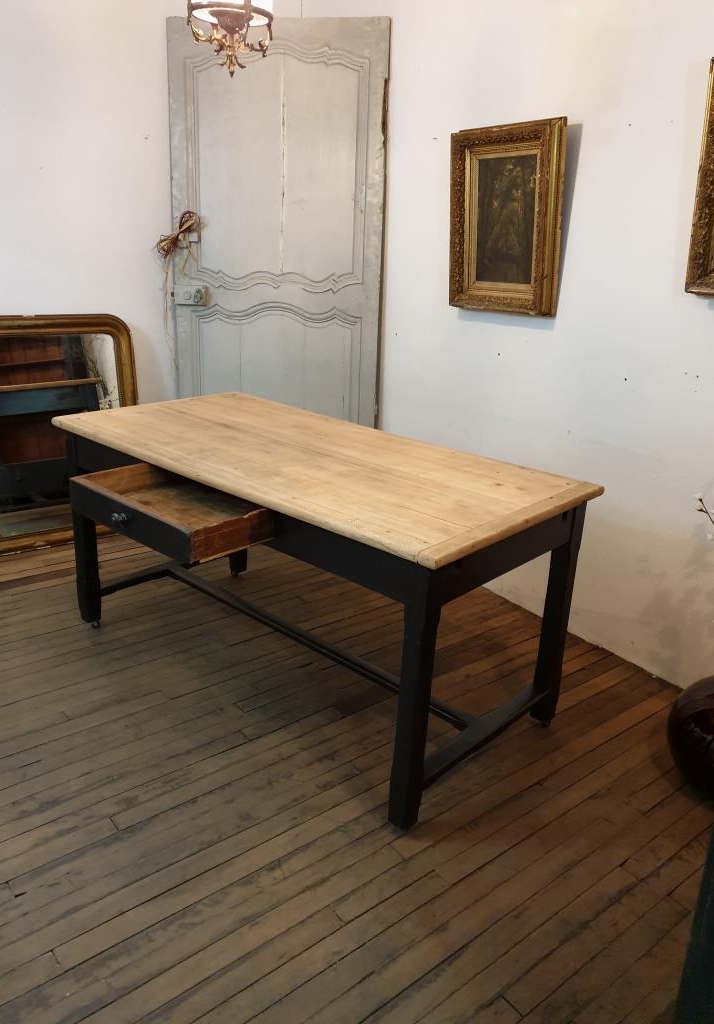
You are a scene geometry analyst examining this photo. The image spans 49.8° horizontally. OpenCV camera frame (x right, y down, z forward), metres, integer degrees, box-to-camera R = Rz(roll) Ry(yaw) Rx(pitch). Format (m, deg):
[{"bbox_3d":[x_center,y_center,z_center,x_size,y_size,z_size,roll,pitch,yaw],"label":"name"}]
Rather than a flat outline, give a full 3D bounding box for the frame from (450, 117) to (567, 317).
[{"bbox_3d":[0.526,-1.053,2.799,0.072,0.629,0.503,-17,27,-31],"label":"frame"}]

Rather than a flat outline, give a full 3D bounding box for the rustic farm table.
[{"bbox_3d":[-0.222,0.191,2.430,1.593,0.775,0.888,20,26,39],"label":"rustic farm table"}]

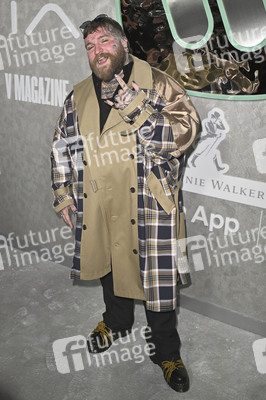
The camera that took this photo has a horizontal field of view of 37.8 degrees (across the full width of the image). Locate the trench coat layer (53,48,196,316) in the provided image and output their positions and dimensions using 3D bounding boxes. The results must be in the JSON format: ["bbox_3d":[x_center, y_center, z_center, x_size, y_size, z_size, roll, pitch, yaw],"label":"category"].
[{"bbox_3d":[-0.047,-0.079,1.844,0.676,1.128,0.470,7,21,17],"label":"trench coat layer"}]

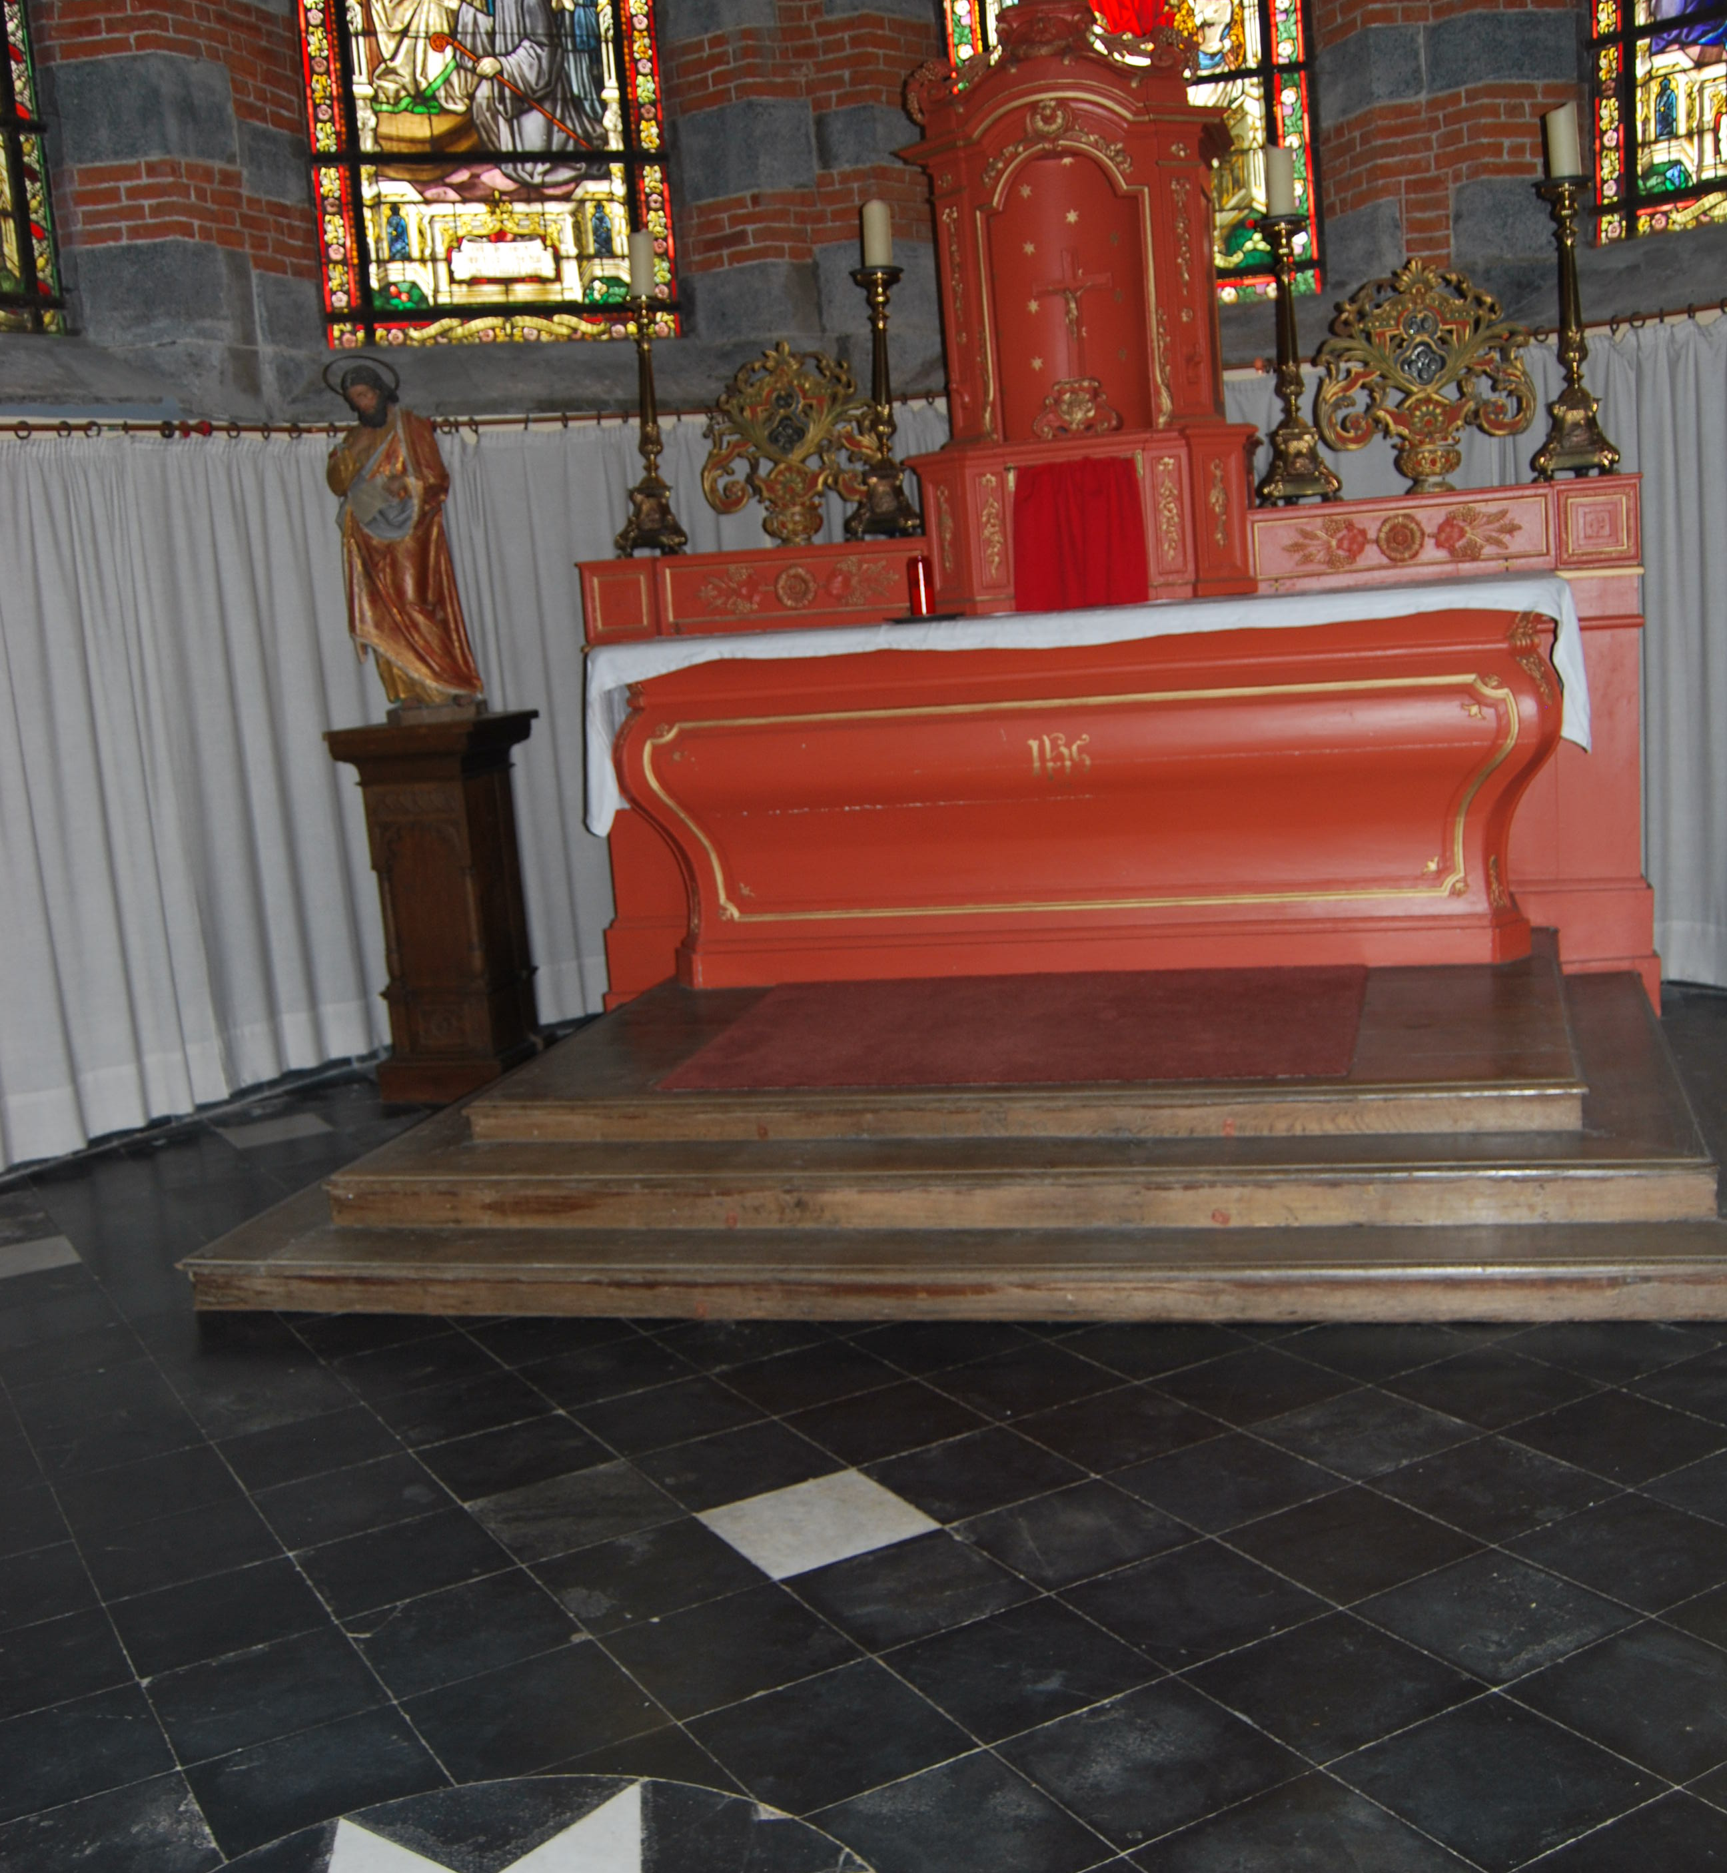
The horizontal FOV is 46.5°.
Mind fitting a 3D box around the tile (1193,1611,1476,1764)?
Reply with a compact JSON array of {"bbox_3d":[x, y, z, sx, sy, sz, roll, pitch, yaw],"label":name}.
[{"bbox_3d":[0.626,1.004,2.682,0.309,0.020,0.298,-9,10,-29],"label":"tile"}]

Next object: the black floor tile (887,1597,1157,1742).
[{"bbox_3d":[0.212,0.989,2.711,0.293,0.015,0.287,-9,9,-29],"label":"black floor tile"}]

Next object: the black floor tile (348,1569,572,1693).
[{"bbox_3d":[-0.603,1.051,3.012,0.309,0.020,0.298,-9,10,-29],"label":"black floor tile"}]

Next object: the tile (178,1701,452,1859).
[{"bbox_3d":[-0.704,1.082,2.556,0.300,0.020,0.260,-9,10,-29],"label":"tile"}]

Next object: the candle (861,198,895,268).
[{"bbox_3d":[0.044,-2.170,6.210,0.086,0.205,0.086,-2,9,13],"label":"candle"}]

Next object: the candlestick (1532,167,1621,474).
[{"bbox_3d":[2.178,-1.871,6.186,0.258,0.905,0.250,-2,9,14],"label":"candlestick"}]

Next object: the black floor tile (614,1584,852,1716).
[{"bbox_3d":[-0.193,1.038,2.900,0.309,0.020,0.298,-9,10,-29],"label":"black floor tile"}]

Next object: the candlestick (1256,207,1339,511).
[{"bbox_3d":[1.372,-1.845,6.436,0.270,0.892,0.255,-2,8,13],"label":"candlestick"}]

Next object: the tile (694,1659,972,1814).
[{"bbox_3d":[-0.048,1.063,2.643,0.309,0.020,0.298,-9,10,-29],"label":"tile"}]

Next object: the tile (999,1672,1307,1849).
[{"bbox_3d":[0.361,1.046,2.534,0.309,0.020,0.298,-9,10,-29],"label":"tile"}]

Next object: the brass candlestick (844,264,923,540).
[{"bbox_3d":[0.059,-1.792,6.752,0.270,0.878,0.255,-2,8,13],"label":"brass candlestick"}]

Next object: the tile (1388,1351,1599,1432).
[{"bbox_3d":[1.102,0.808,3.545,0.300,0.020,0.289,-9,10,-29],"label":"tile"}]

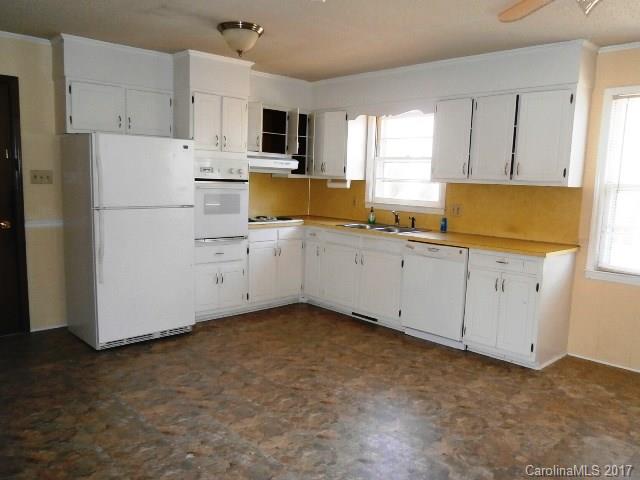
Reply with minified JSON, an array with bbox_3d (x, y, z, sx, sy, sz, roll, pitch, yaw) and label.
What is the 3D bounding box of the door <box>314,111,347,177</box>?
[{"bbox_3d":[0.112,-1.073,5.413,0.025,0.708,0.510,-5,10,-43],"label":"door"}]

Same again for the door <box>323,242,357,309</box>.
[{"bbox_3d":[0.203,0.368,4.931,0.466,0.644,0.030,9,11,43],"label":"door"}]

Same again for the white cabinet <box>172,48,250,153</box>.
[{"bbox_3d":[-1.104,-1.285,4.678,0.624,0.842,0.584,-5,10,-43],"label":"white cabinet"}]

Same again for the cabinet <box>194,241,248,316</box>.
[{"bbox_3d":[-1.146,0.354,4.890,0.624,0.772,0.584,-5,10,-43],"label":"cabinet"}]

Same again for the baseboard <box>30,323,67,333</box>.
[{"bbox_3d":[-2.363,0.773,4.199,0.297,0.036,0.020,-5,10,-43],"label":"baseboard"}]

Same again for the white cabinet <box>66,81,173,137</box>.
[{"bbox_3d":[-1.860,-1.152,4.393,0.920,0.435,0.370,-6,10,-42],"label":"white cabinet"}]

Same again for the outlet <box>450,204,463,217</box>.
[{"bbox_3d":[1.319,-0.285,4.638,0.012,0.113,0.123,-5,10,-43],"label":"outlet"}]

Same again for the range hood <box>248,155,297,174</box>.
[{"bbox_3d":[-0.669,-0.845,5.240,0.728,0.178,0.485,-5,10,-43],"label":"range hood"}]

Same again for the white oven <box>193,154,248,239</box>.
[{"bbox_3d":[-1.141,-0.439,4.935,0.606,0.820,0.590,-6,10,-42],"label":"white oven"}]

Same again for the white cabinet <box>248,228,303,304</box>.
[{"bbox_3d":[-0.676,0.241,5.507,0.749,0.825,0.615,-6,10,-42],"label":"white cabinet"}]

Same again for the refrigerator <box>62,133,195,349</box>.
[{"bbox_3d":[-1.653,-0.030,4.216,0.840,1.678,0.738,-5,10,-43],"label":"refrigerator"}]

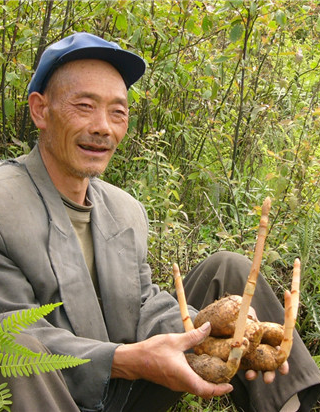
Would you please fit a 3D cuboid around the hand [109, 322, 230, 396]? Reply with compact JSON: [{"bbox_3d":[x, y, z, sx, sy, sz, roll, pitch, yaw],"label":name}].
[{"bbox_3d":[0.020,0.227,1.420,0.175,0.095,0.095,8,6,-6],"label":"hand"}]

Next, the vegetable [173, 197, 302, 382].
[{"bbox_3d":[0.115,0.126,1.440,0.185,0.265,0.150,4,5,-7],"label":"vegetable"}]

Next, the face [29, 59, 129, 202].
[{"bbox_3d":[-0.134,-0.130,1.650,0.155,0.225,0.155,5,8,-33],"label":"face"}]

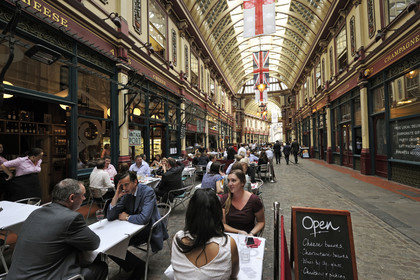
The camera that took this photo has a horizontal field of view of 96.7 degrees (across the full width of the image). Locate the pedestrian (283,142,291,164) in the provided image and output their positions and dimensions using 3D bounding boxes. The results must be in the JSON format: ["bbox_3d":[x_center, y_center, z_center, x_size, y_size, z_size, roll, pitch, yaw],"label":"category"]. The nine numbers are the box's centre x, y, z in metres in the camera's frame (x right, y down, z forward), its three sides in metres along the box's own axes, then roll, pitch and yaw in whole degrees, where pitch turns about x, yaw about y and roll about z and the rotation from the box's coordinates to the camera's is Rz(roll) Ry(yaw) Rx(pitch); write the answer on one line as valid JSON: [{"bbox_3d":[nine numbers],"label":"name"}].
[{"bbox_3d":[5.592,0.972,13.607,0.540,1.620,0.420,-1,-1,16],"label":"pedestrian"}]

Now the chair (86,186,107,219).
[{"bbox_3d":[-2.126,1.317,3.934,0.530,0.740,0.560,-1,-1,16],"label":"chair"}]

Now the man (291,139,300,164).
[{"bbox_3d":[6.447,0.873,14.107,0.560,1.810,0.420,-1,-1,16],"label":"man"}]

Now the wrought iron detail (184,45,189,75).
[{"bbox_3d":[-1.539,-5.233,12.328,0.100,2.050,0.480,-1,-1,16],"label":"wrought iron detail"}]

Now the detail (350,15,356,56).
[{"bbox_3d":[7.610,-5.467,9.921,0.100,2.050,0.480,-1,-1,16],"label":"detail"}]

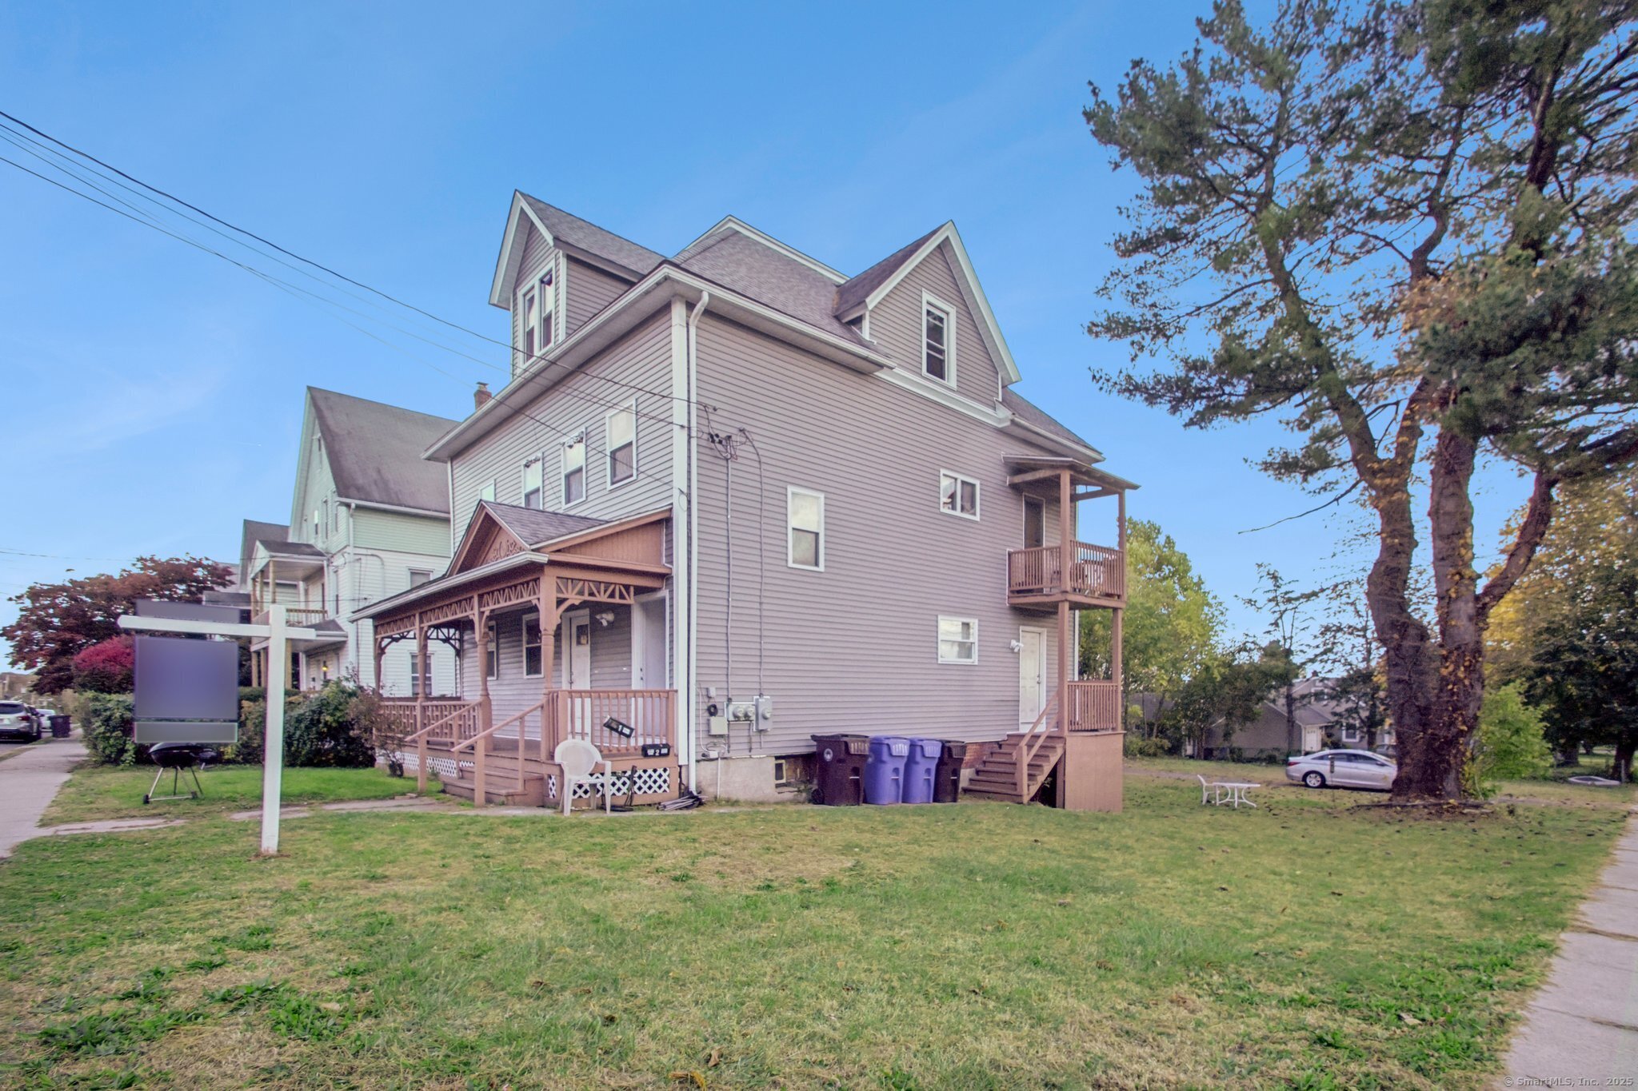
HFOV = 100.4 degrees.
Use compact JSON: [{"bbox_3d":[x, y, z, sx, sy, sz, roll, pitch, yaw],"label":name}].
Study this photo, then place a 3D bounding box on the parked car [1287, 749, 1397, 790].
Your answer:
[{"bbox_3d":[20.100,8.420,25.400,4.750,1.470,1.840,-7,-12,31],"label":"parked car"}]

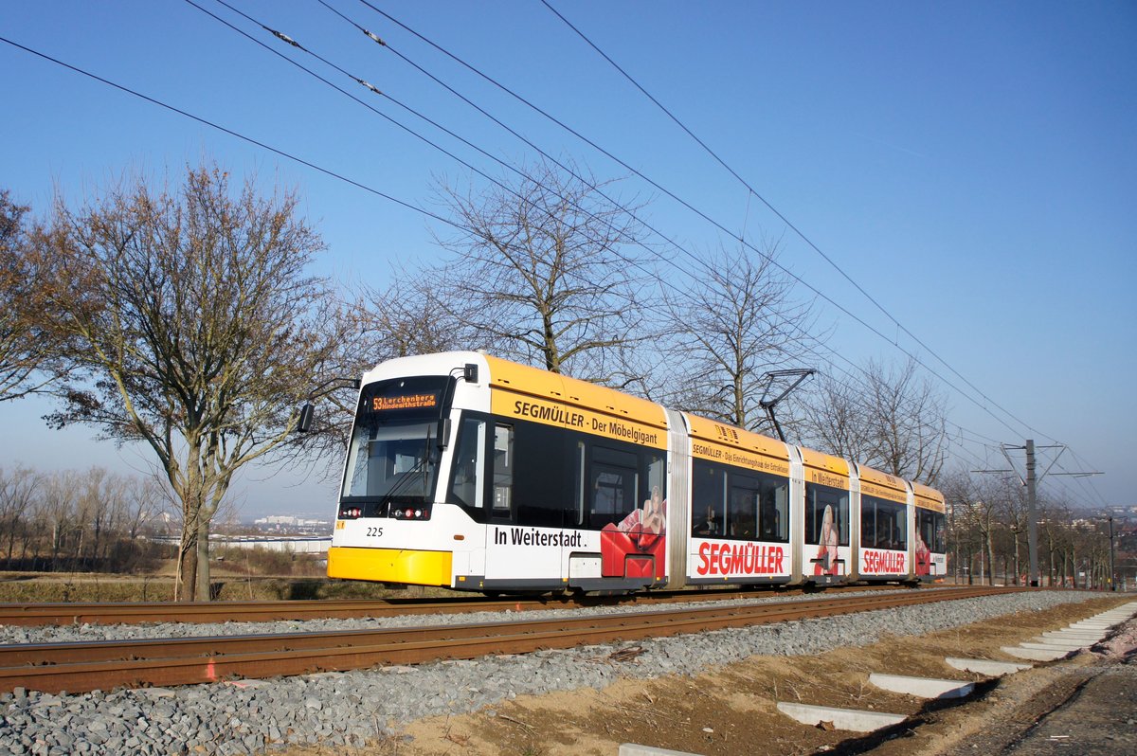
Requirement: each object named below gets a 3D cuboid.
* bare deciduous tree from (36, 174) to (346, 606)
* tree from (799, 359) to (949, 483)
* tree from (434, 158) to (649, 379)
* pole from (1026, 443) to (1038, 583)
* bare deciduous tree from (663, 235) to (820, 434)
[{"bbox_3d":[-6.694,-0.020,14.640,5.360,7.590,5.200,2,-9,0],"label":"bare deciduous tree"},{"bbox_3d":[15.694,4.401,43.390,7.520,10.850,6.390,2,-9,0],"label":"tree"},{"bbox_3d":[-0.797,-0.261,21.880,5.740,11.200,5.570,2,-9,0],"label":"tree"},{"bbox_3d":[23.175,6.718,42.565,0.380,7.240,0.380,-5,-10,35],"label":"pole"},{"bbox_3d":[5.737,1.060,28.685,5.240,11.550,5.240,2,-9,0],"label":"bare deciduous tree"}]

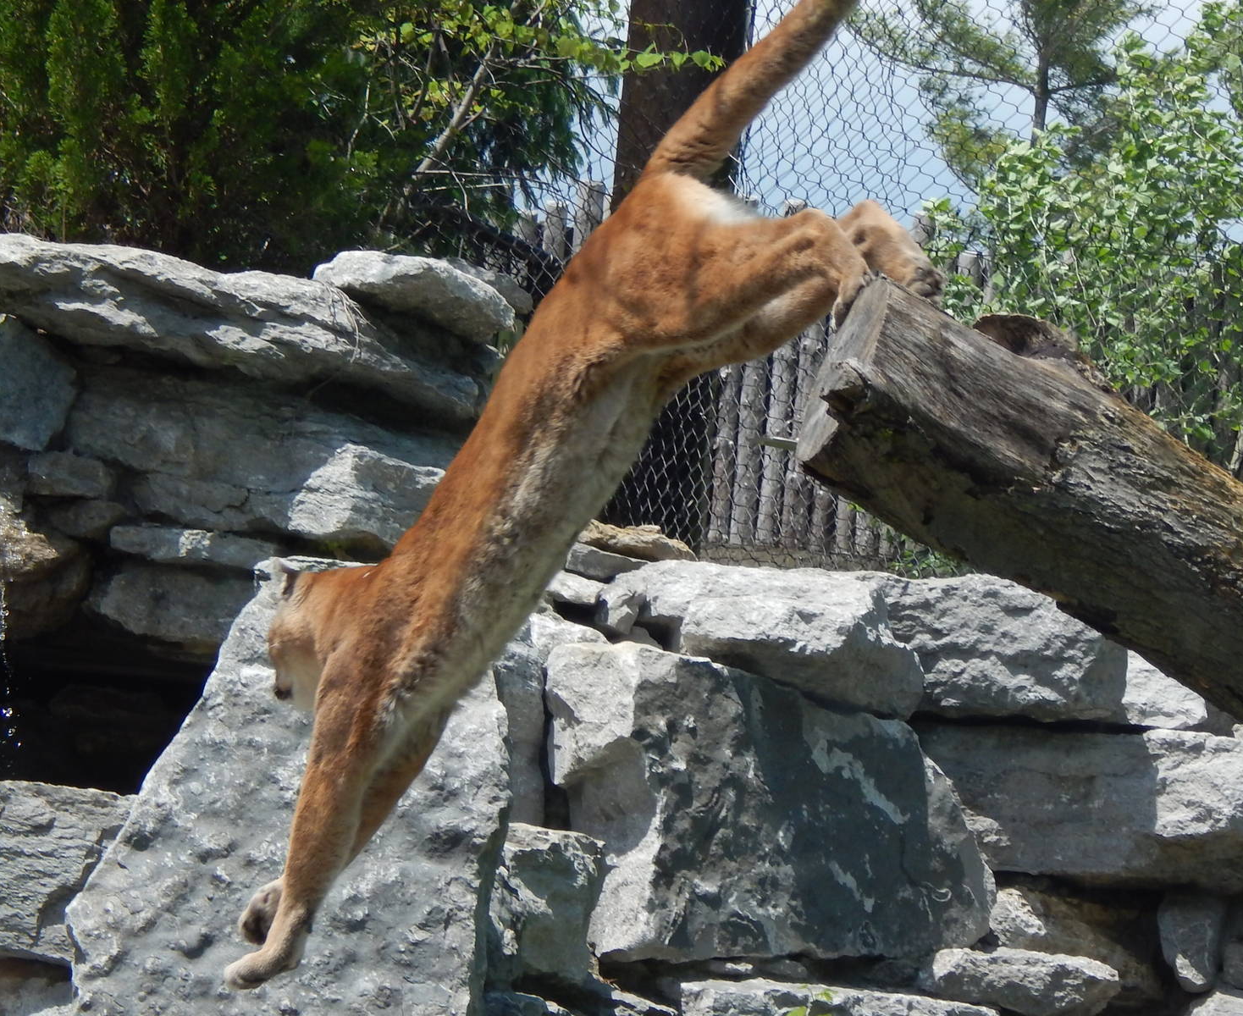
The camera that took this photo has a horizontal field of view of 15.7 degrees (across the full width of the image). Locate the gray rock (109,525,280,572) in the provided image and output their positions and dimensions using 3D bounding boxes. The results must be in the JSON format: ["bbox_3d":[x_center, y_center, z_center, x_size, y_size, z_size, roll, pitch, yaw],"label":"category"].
[{"bbox_3d":[-0.887,0.085,9.400,0.360,0.100,0.260,0,2,-5],"label":"gray rock"}]

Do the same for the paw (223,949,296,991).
[{"bbox_3d":[-0.626,0.801,7.800,0.120,0.062,0.085,-18,6,-12],"label":"paw"}]

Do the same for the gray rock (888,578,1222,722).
[{"bbox_3d":[0.851,0.283,8.950,0.640,0.290,0.420,0,2,0],"label":"gray rock"}]

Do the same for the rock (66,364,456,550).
[{"bbox_3d":[-0.744,-0.105,9.400,0.830,0.370,0.450,0,2,-10],"label":"rock"}]

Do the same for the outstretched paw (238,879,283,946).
[{"bbox_3d":[-0.629,0.709,7.900,0.065,0.120,0.090,35,-9,-6],"label":"outstretched paw"}]

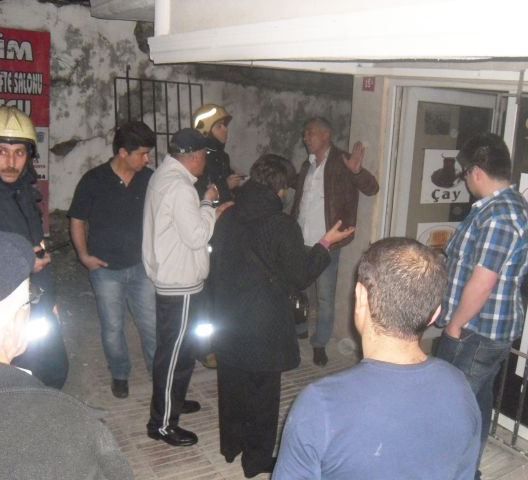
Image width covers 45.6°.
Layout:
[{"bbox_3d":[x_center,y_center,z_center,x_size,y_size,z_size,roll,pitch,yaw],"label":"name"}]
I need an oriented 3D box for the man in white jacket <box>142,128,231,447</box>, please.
[{"bbox_3d":[-0.448,0.268,3.506,0.480,1.710,0.520,-1,15,-10],"label":"man in white jacket"}]

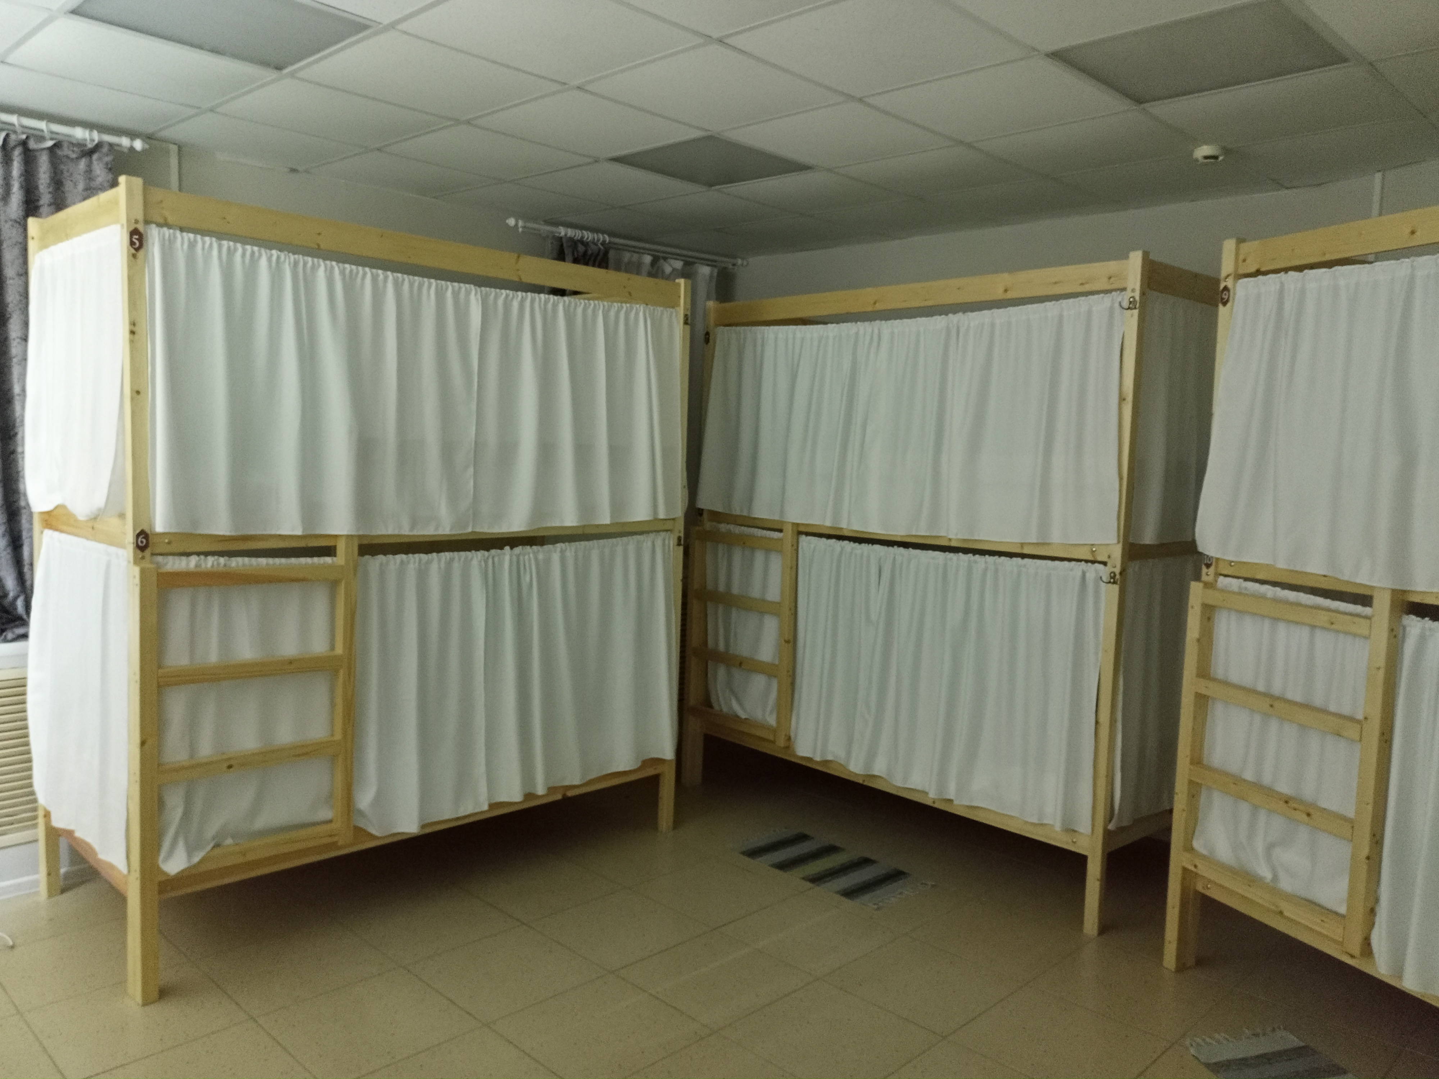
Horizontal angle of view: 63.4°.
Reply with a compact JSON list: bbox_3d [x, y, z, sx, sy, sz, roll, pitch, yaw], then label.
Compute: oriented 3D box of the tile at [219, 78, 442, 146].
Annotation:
[{"bbox_3d":[-1.288,-1.416,3.869,0.585,0.018,0.585,6,6,44],"label":"tile"}]

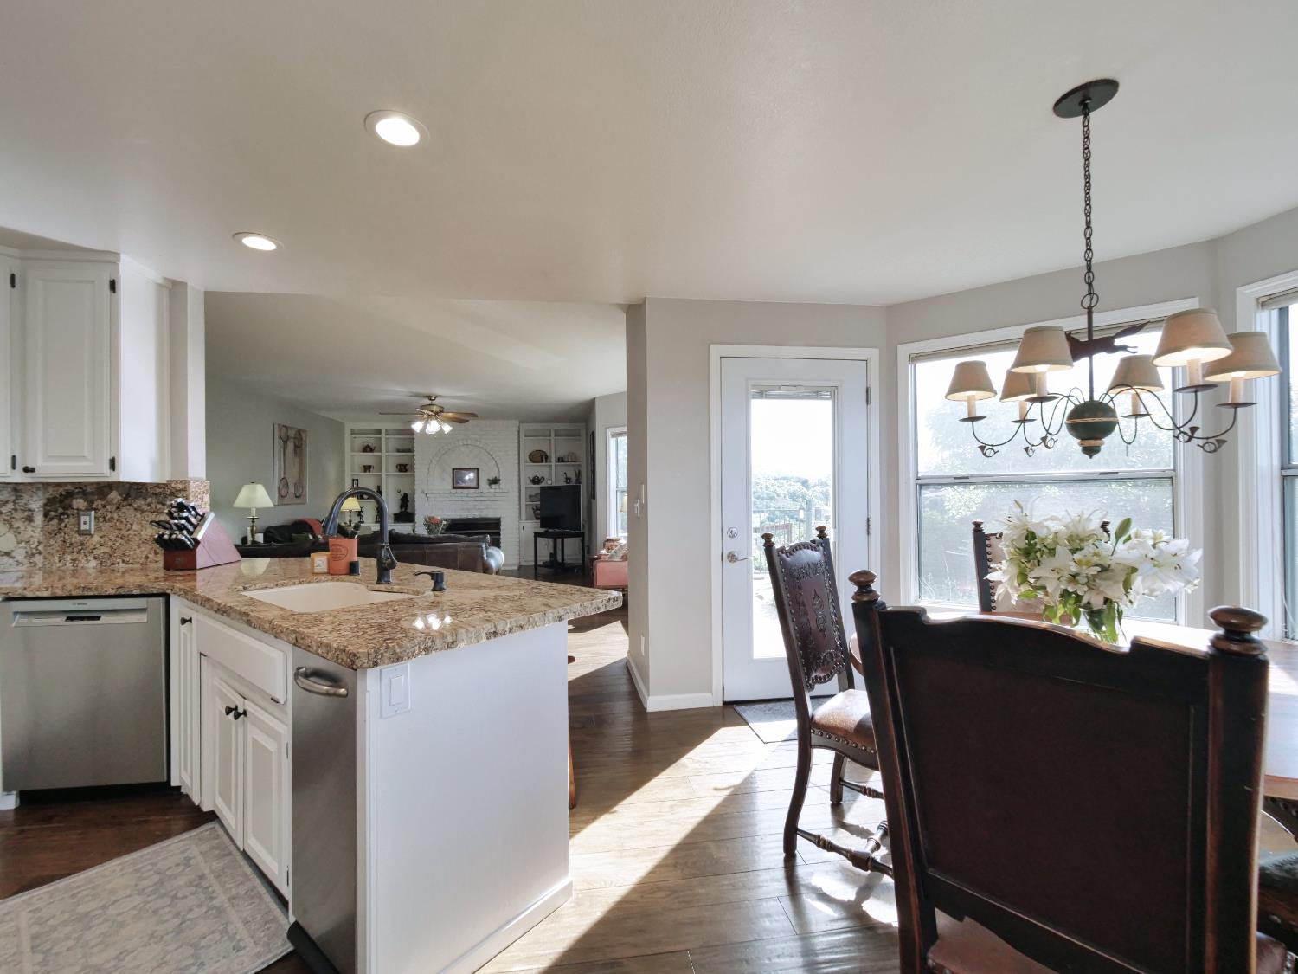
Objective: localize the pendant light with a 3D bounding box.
[{"bbox_3d":[1.262,-0.597,1.505,0.690,1.035,0.690,0,0,0],"label":"pendant light"}]

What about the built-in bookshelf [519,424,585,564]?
[{"bbox_3d":[-1.690,0.136,9.288,1.100,2.430,0.380,0,0,-7],"label":"built-in bookshelf"}]

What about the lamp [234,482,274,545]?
[{"bbox_3d":[-4.256,0.289,5.650,0.360,0.677,0.360,0,0,-7],"label":"lamp"}]

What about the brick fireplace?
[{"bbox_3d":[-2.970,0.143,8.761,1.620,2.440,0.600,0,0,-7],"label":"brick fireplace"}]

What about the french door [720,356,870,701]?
[{"bbox_3d":[0.886,0.252,3.160,0.915,2.045,0.070,0,0,-6],"label":"french door"}]

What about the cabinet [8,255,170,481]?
[{"bbox_3d":[-2.708,-0.551,2.570,0.460,1.056,0.310,0,0,-7],"label":"cabinet"}]

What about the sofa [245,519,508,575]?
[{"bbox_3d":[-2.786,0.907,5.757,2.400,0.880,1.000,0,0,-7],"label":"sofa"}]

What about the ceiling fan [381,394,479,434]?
[{"bbox_3d":[-2.540,-0.841,6.130,1.230,0.460,1.230,0,0,0],"label":"ceiling fan"}]

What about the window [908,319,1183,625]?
[{"bbox_3d":[2.060,-0.072,2.840,1.145,1.480,0.100,-1,0,36],"label":"window"}]

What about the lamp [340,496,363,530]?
[{"bbox_3d":[-4.515,0.381,7.950,0.320,0.500,0.320,0,0,0],"label":"lamp"}]

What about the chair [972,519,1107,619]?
[{"bbox_3d":[1.680,0.719,2.090,0.520,1.127,0.600,0,0,16],"label":"chair"}]

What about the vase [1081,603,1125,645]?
[{"bbox_3d":[1.452,0.448,1.680,0.115,0.180,0.115,0,0,-7],"label":"vase"}]

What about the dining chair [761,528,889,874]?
[{"bbox_3d":[0.783,0.725,1.848,0.600,1.125,0.510,-1,0,42],"label":"dining chair"}]

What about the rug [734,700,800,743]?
[{"bbox_3d":[0.949,1.302,2.961,0.800,0.012,0.477,0,0,-7],"label":"rug"}]

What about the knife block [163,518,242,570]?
[{"bbox_3d":[-2.355,0.275,2.779,0.165,0.280,0.360,0,0,-7],"label":"knife block"}]

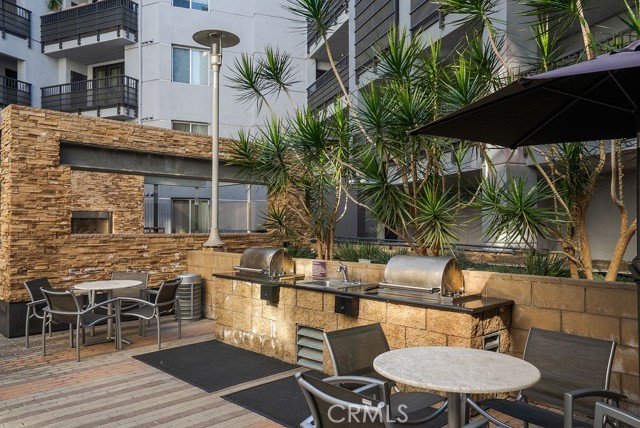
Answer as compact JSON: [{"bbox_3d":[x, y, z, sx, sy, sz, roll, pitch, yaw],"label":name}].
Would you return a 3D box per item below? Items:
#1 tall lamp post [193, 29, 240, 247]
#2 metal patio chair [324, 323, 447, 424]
[{"bbox_3d":[-1.756,-1.240,7.775,0.800,3.526,0.800,0,-2,0],"label":"tall lamp post"},{"bbox_3d":[0.418,1.168,2.969,0.618,0.804,0.641,1,-2,-38],"label":"metal patio chair"}]

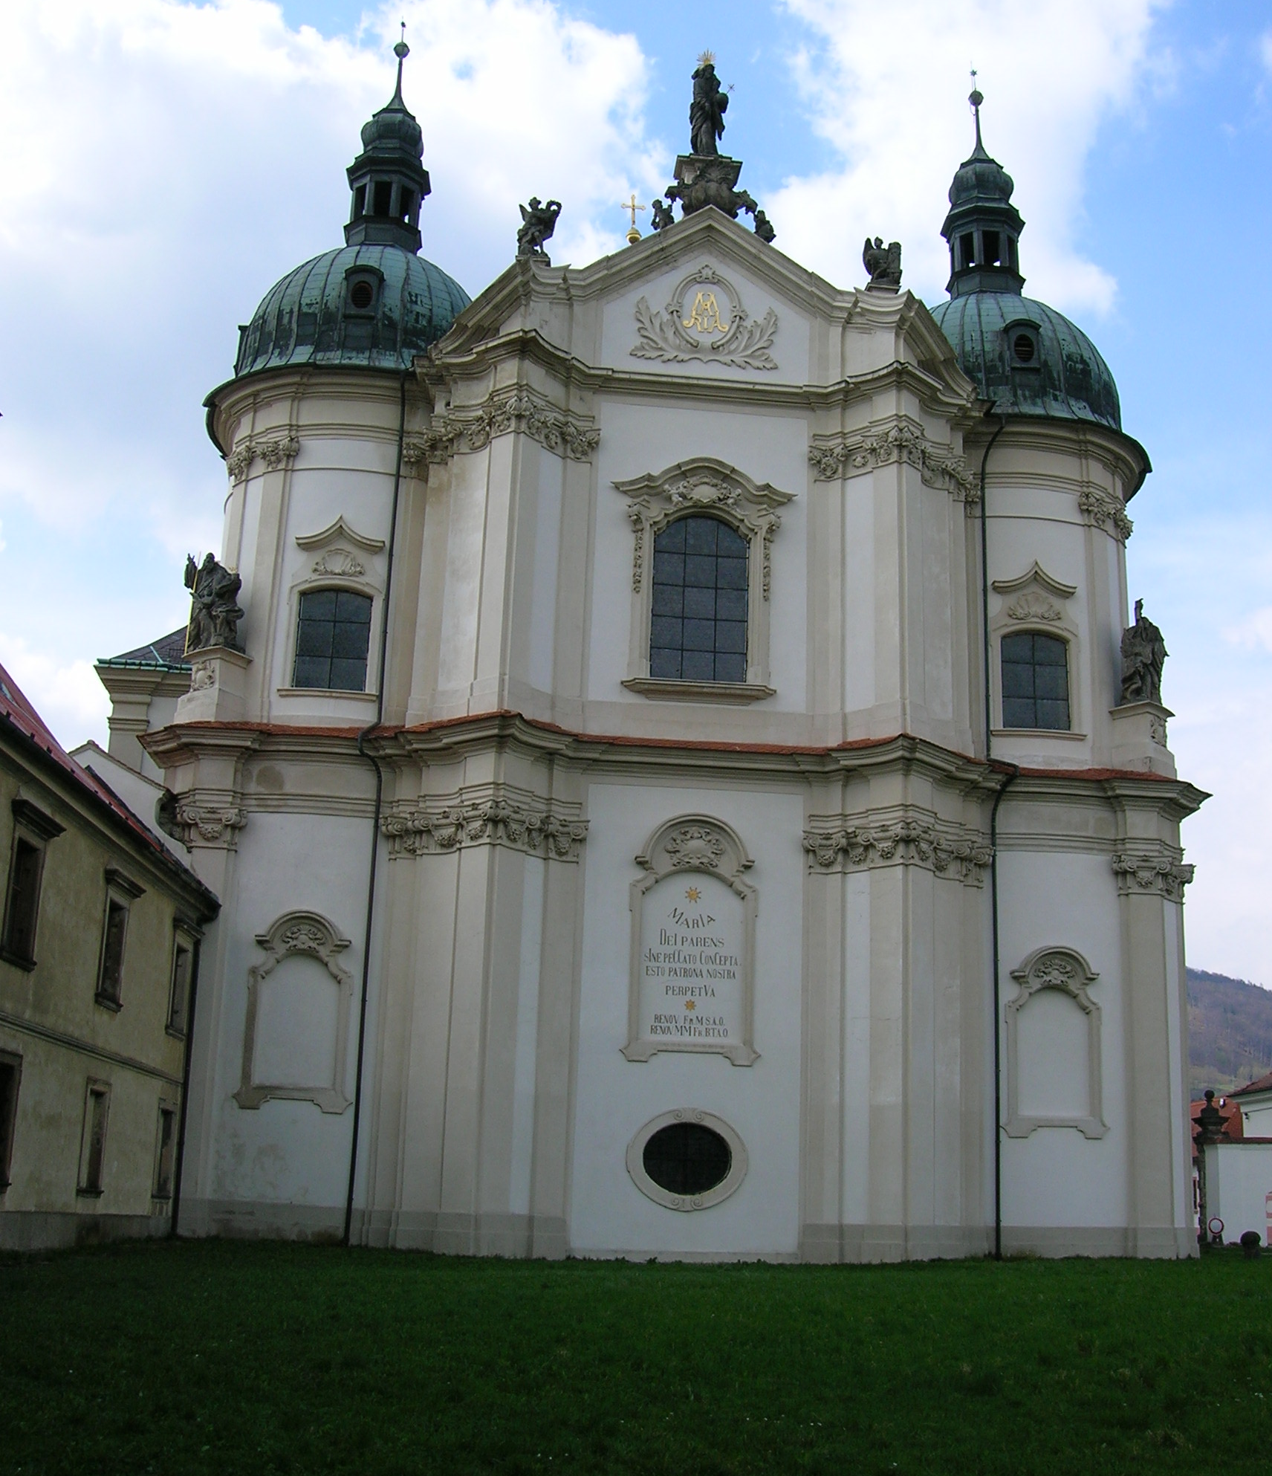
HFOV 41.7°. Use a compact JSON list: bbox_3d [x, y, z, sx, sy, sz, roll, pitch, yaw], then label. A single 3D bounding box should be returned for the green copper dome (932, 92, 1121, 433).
[{"bbox_3d":[10.410,-14.098,50.099,7.488,12.376,7.488,3,-16,-5],"label":"green copper dome"}]

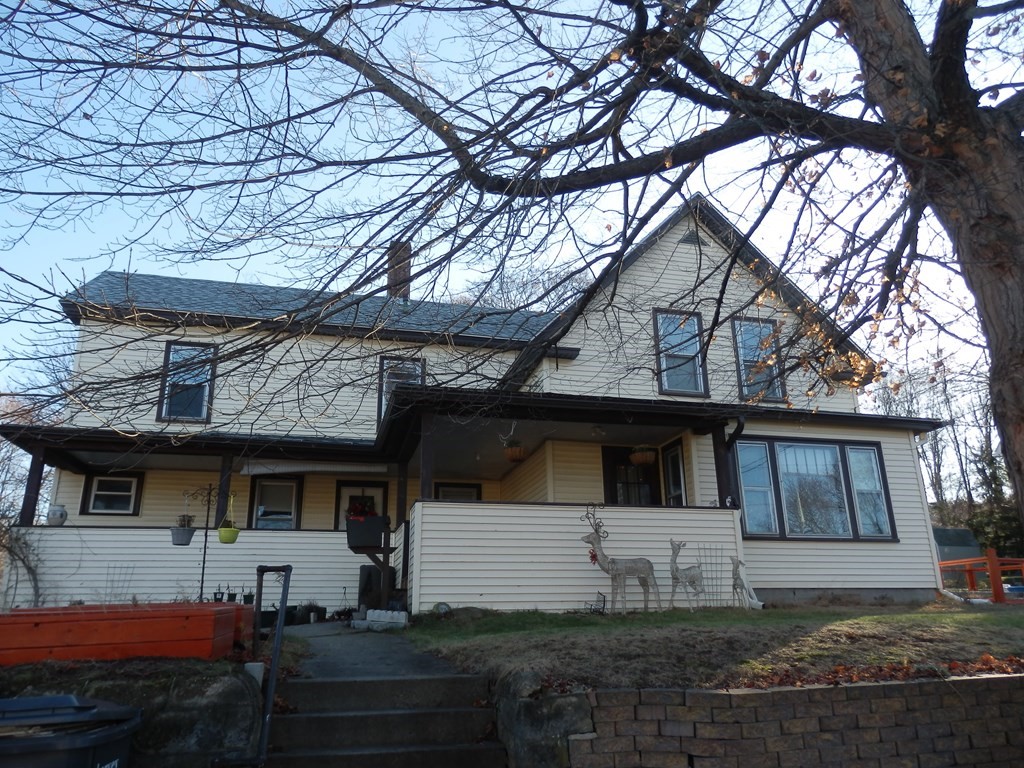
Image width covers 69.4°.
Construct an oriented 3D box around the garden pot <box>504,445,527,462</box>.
[{"bbox_3d":[0.050,1.012,10.764,0.330,0.200,0.330,-1,-19,0],"label":"garden pot"}]

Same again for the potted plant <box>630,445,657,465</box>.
[{"bbox_3d":[1.976,1.074,11.187,0.410,0.250,0.410,-1,-19,0],"label":"potted plant"}]

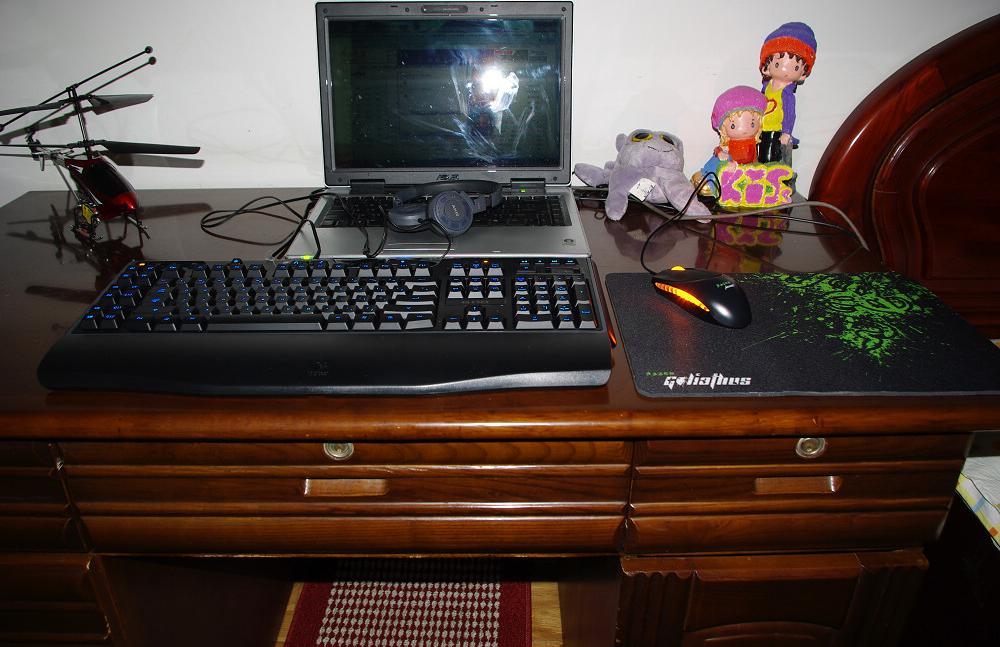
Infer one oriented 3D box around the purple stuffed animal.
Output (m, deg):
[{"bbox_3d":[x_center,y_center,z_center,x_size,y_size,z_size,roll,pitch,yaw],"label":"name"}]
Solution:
[{"bbox_3d":[0.193,-0.209,1.029,0.152,0.109,0.148,-6,29,-10],"label":"purple stuffed animal"}]

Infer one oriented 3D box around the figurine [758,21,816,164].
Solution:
[{"bbox_3d":[0.386,-0.298,1.033,0.074,0.220,0.062,3,29,6],"label":"figurine"}]

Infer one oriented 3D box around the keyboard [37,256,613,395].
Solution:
[{"bbox_3d":[-0.151,-0.009,0.730,0.498,0.043,0.222,-1,28,-1],"label":"keyboard"}]

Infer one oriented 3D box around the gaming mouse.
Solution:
[{"bbox_3d":[0.205,-0.036,0.777,0.064,0.039,0.128,-16,32,-26],"label":"gaming mouse"}]

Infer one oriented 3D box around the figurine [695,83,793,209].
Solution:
[{"bbox_3d":[0.340,-0.249,1.048,0.132,0.160,0.068,2,29,4],"label":"figurine"}]

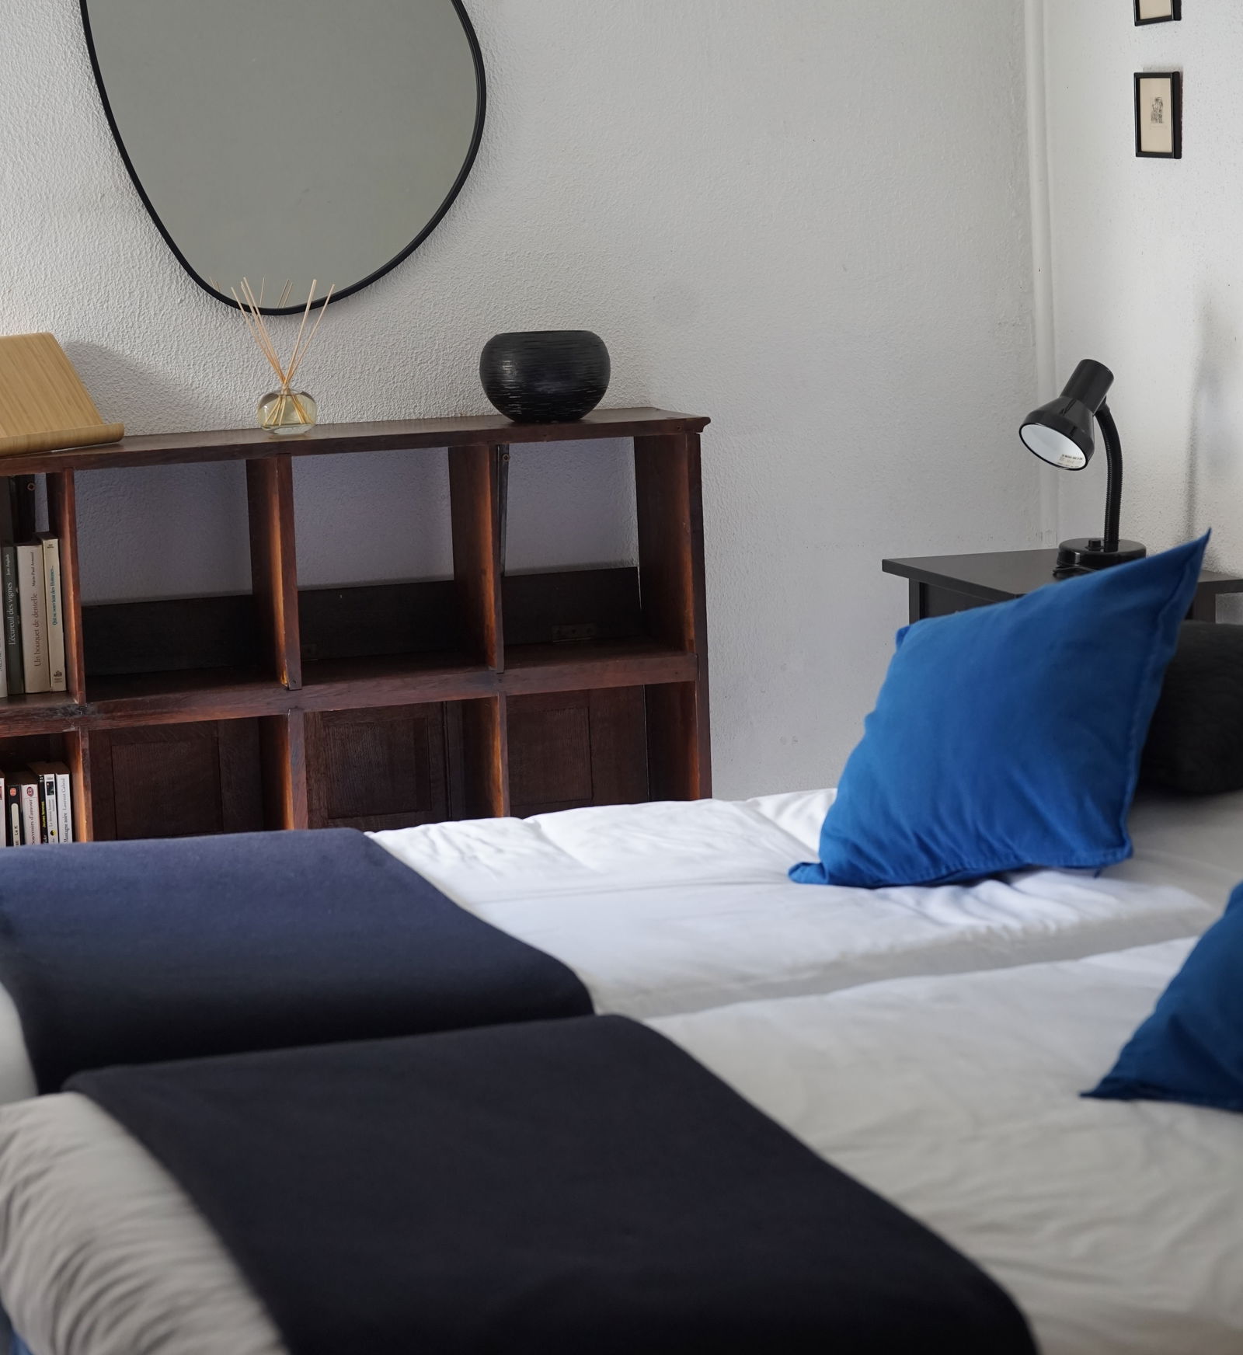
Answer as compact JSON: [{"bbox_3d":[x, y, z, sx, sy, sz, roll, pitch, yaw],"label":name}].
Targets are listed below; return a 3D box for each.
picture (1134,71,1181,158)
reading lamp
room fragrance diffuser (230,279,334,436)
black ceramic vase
[{"bbox_3d":[0.827,-0.867,5.591,0.014,0.130,0.127,-5,9,-17],"label":"picture"},{"bbox_3d":[0.717,-0.329,5.627,0.226,0.328,0.138,-10,12,-44],"label":"reading lamp"},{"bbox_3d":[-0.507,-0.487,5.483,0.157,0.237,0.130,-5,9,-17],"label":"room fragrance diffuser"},{"bbox_3d":[-0.124,-0.460,5.553,0.199,0.134,0.199,-2,8,0],"label":"black ceramic vase"}]

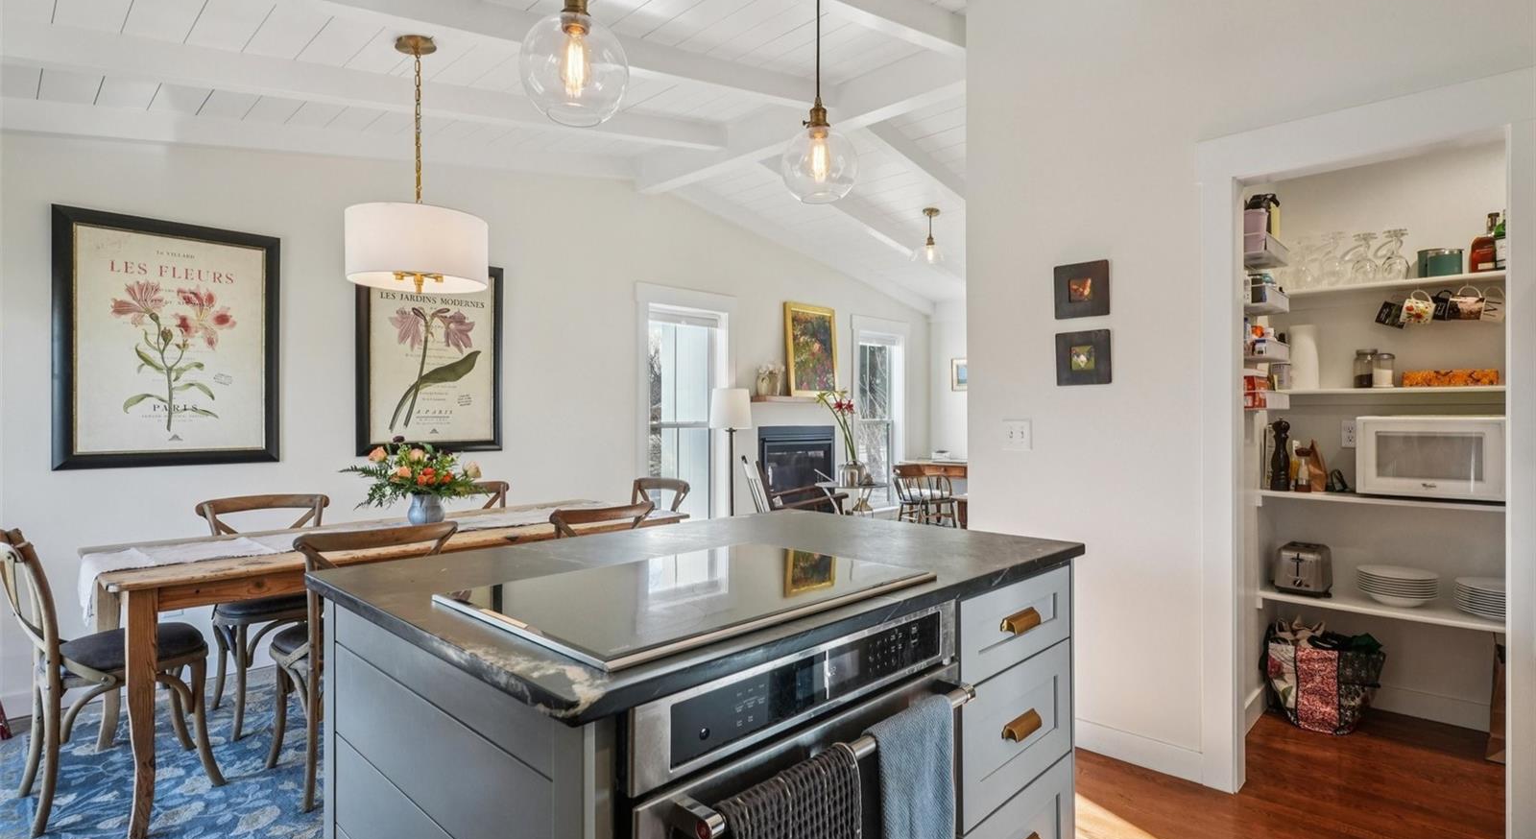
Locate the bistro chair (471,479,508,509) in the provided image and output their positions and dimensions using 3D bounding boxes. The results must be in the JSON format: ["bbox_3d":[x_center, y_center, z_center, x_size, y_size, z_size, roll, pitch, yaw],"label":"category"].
[{"bbox_3d":[-1.496,0.810,3.601,0.530,0.920,0.500,0,0,44],"label":"bistro chair"}]

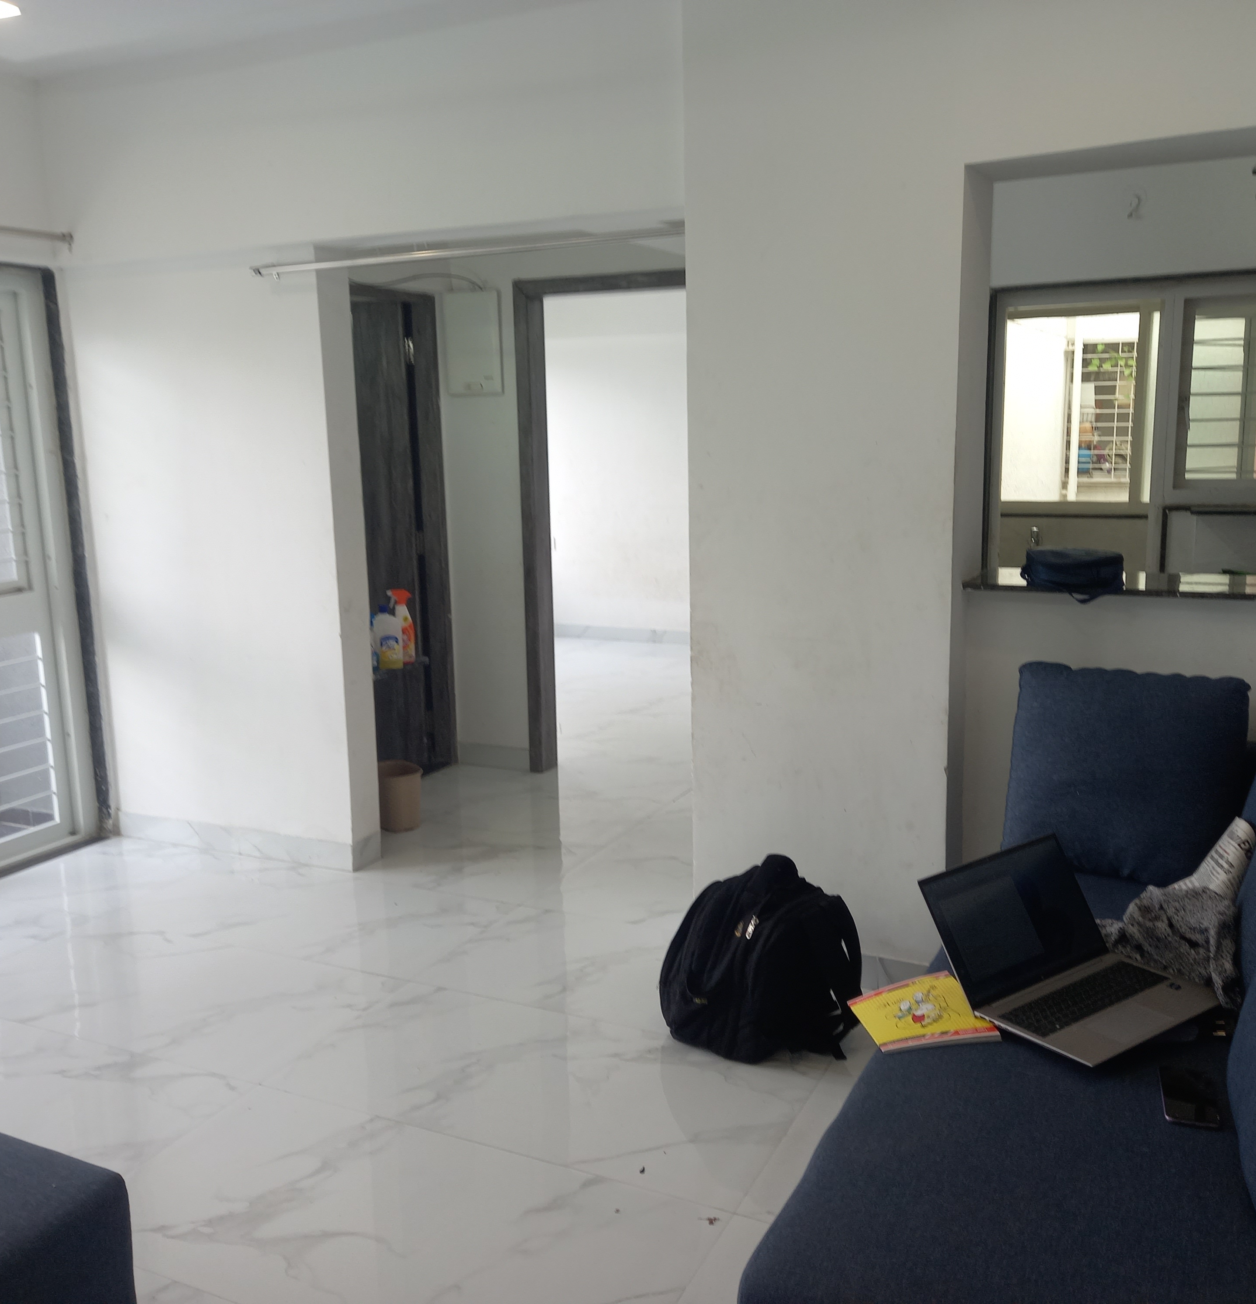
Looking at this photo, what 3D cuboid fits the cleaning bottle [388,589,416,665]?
[{"bbox_3d":[-0.850,-0.095,4.760,0.105,0.280,0.065,-3,11,-7],"label":"cleaning bottle"}]

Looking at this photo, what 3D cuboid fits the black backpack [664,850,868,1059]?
[{"bbox_3d":[0.325,0.735,3.080,0.360,0.470,0.360,-8,13,-32],"label":"black backpack"}]

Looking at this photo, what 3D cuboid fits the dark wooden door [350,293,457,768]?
[{"bbox_3d":[-0.991,-0.428,5.082,0.100,2.020,0.800,4,12,26],"label":"dark wooden door"}]

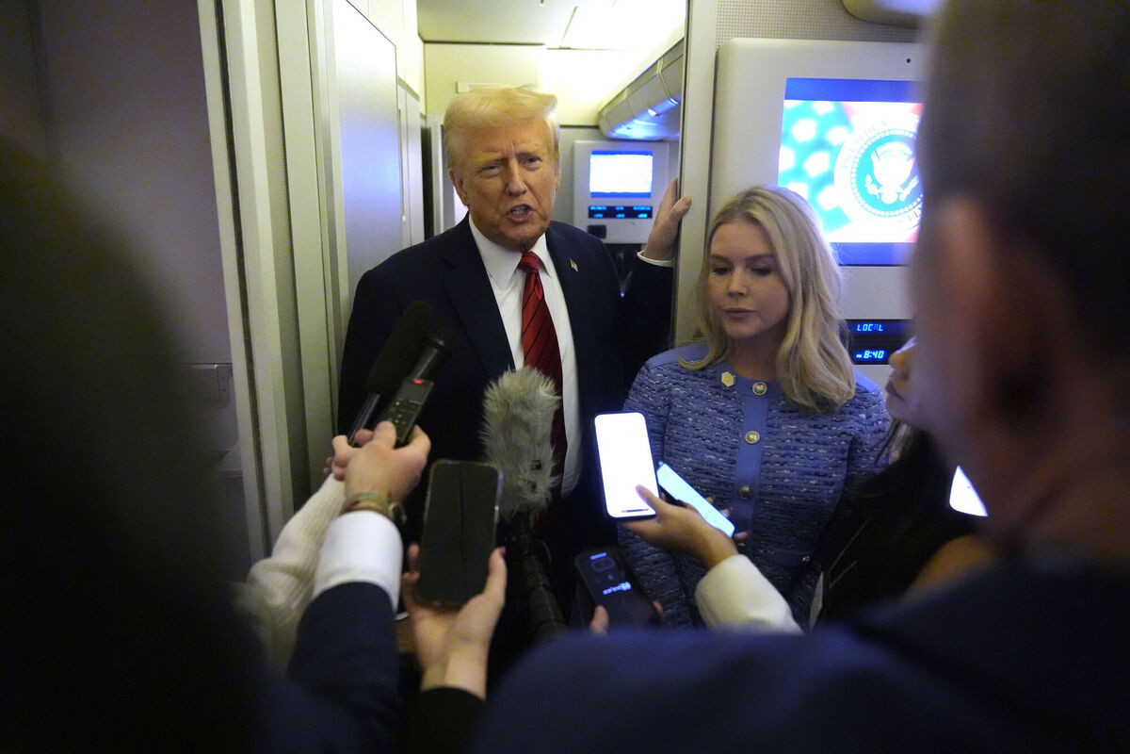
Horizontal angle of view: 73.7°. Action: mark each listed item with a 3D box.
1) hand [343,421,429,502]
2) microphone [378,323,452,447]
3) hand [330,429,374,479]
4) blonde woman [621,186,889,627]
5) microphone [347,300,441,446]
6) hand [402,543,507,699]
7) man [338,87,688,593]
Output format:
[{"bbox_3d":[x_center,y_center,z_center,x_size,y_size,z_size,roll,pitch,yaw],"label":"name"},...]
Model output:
[{"bbox_3d":[-0.213,0.101,0.900,0.098,0.075,0.118,4,41,4],"label":"hand"},{"bbox_3d":[-0.184,0.008,0.980,0.045,0.038,0.209,8,53,5],"label":"microphone"},{"bbox_3d":[-0.265,0.099,0.950,0.075,0.070,0.095,6,42,6],"label":"hand"},{"bbox_3d":[0.310,0.541,1.410,0.460,1.730,0.310,5,14,16],"label":"blonde woman"},{"bbox_3d":[-0.241,-0.007,1.030,0.045,0.045,0.267,12,53,7],"label":"microphone"},{"bbox_3d":[-0.102,0.229,0.710,0.100,0.165,0.080,3,-30,1],"label":"hand"},{"bbox_3d":[-0.090,0.418,1.570,0.660,1.910,0.420,-2,14,-10],"label":"man"}]

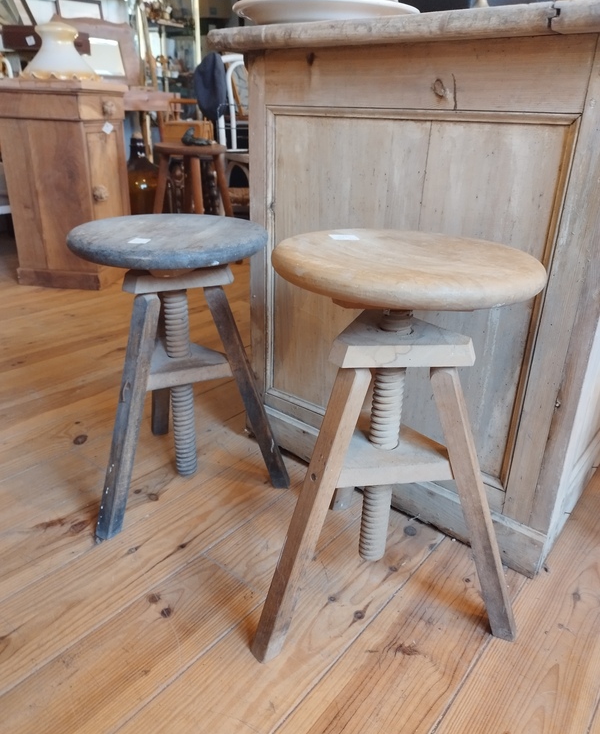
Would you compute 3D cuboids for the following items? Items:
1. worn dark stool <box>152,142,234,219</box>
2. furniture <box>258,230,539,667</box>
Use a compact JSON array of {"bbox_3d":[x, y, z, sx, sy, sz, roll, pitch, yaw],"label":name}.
[{"bbox_3d":[-0.505,-0.748,2.642,0.359,0.568,0.359,11,26,20],"label":"worn dark stool"},{"bbox_3d":[0.116,0.096,0.810,0.393,0.552,0.390,-2,24,-9],"label":"furniture"}]

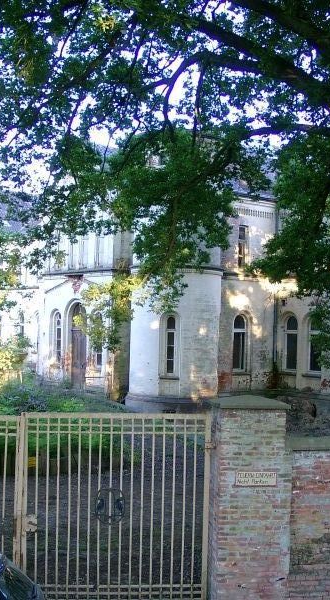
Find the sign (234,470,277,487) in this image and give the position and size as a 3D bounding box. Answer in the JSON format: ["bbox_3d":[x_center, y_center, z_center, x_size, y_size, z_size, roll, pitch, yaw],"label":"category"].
[{"bbox_3d":[1.258,2.469,10.850,0.570,0.205,0.025,1,4,-3],"label":"sign"}]

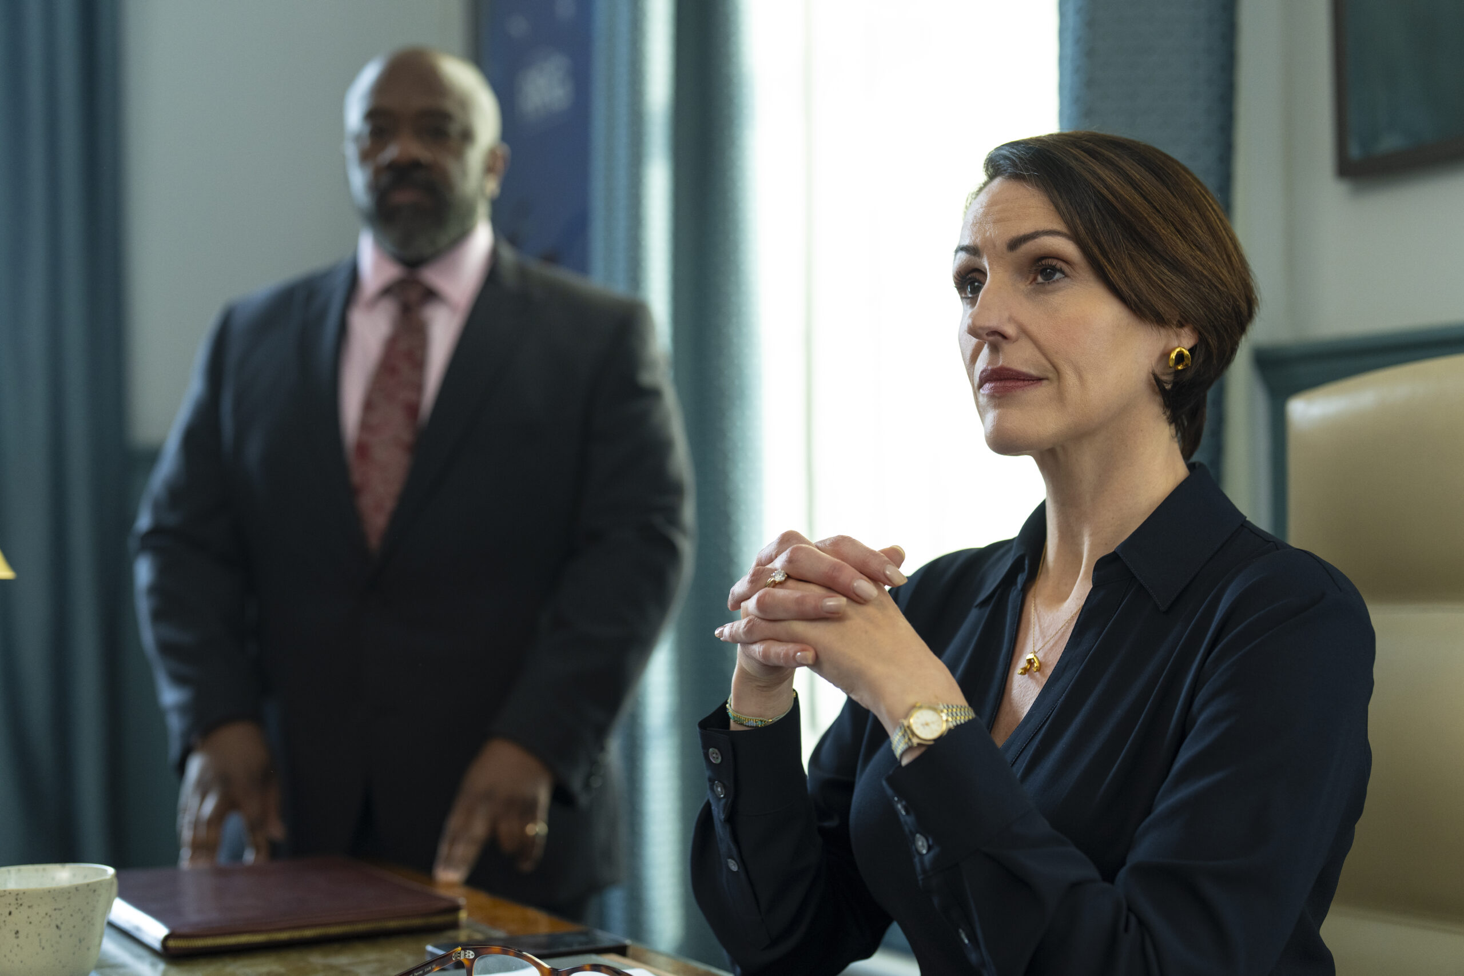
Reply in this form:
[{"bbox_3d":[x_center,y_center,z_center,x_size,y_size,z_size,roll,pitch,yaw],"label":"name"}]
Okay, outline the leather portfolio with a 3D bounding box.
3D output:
[{"bbox_3d":[-0.438,0.386,1.899,0.265,0.020,0.330,1,-1,-30],"label":"leather portfolio"}]

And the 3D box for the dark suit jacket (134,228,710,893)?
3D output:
[{"bbox_3d":[-0.363,0.095,2.320,0.630,0.760,0.380,0,-1,12],"label":"dark suit jacket"}]

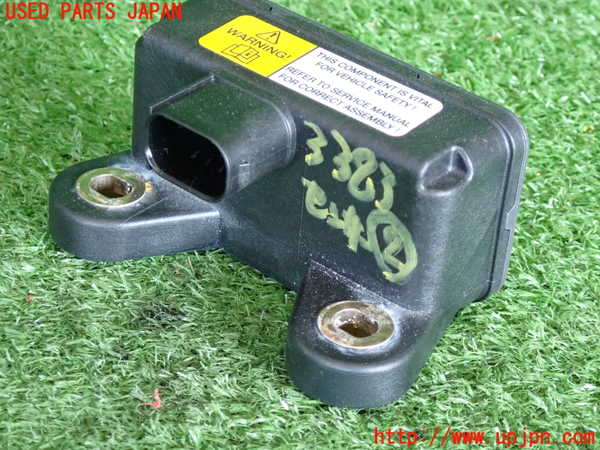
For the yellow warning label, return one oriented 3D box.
[{"bbox_3d":[-0.008,-0.036,0.342,0.020,0.001,0.015,28,46,33],"label":"yellow warning label"}]

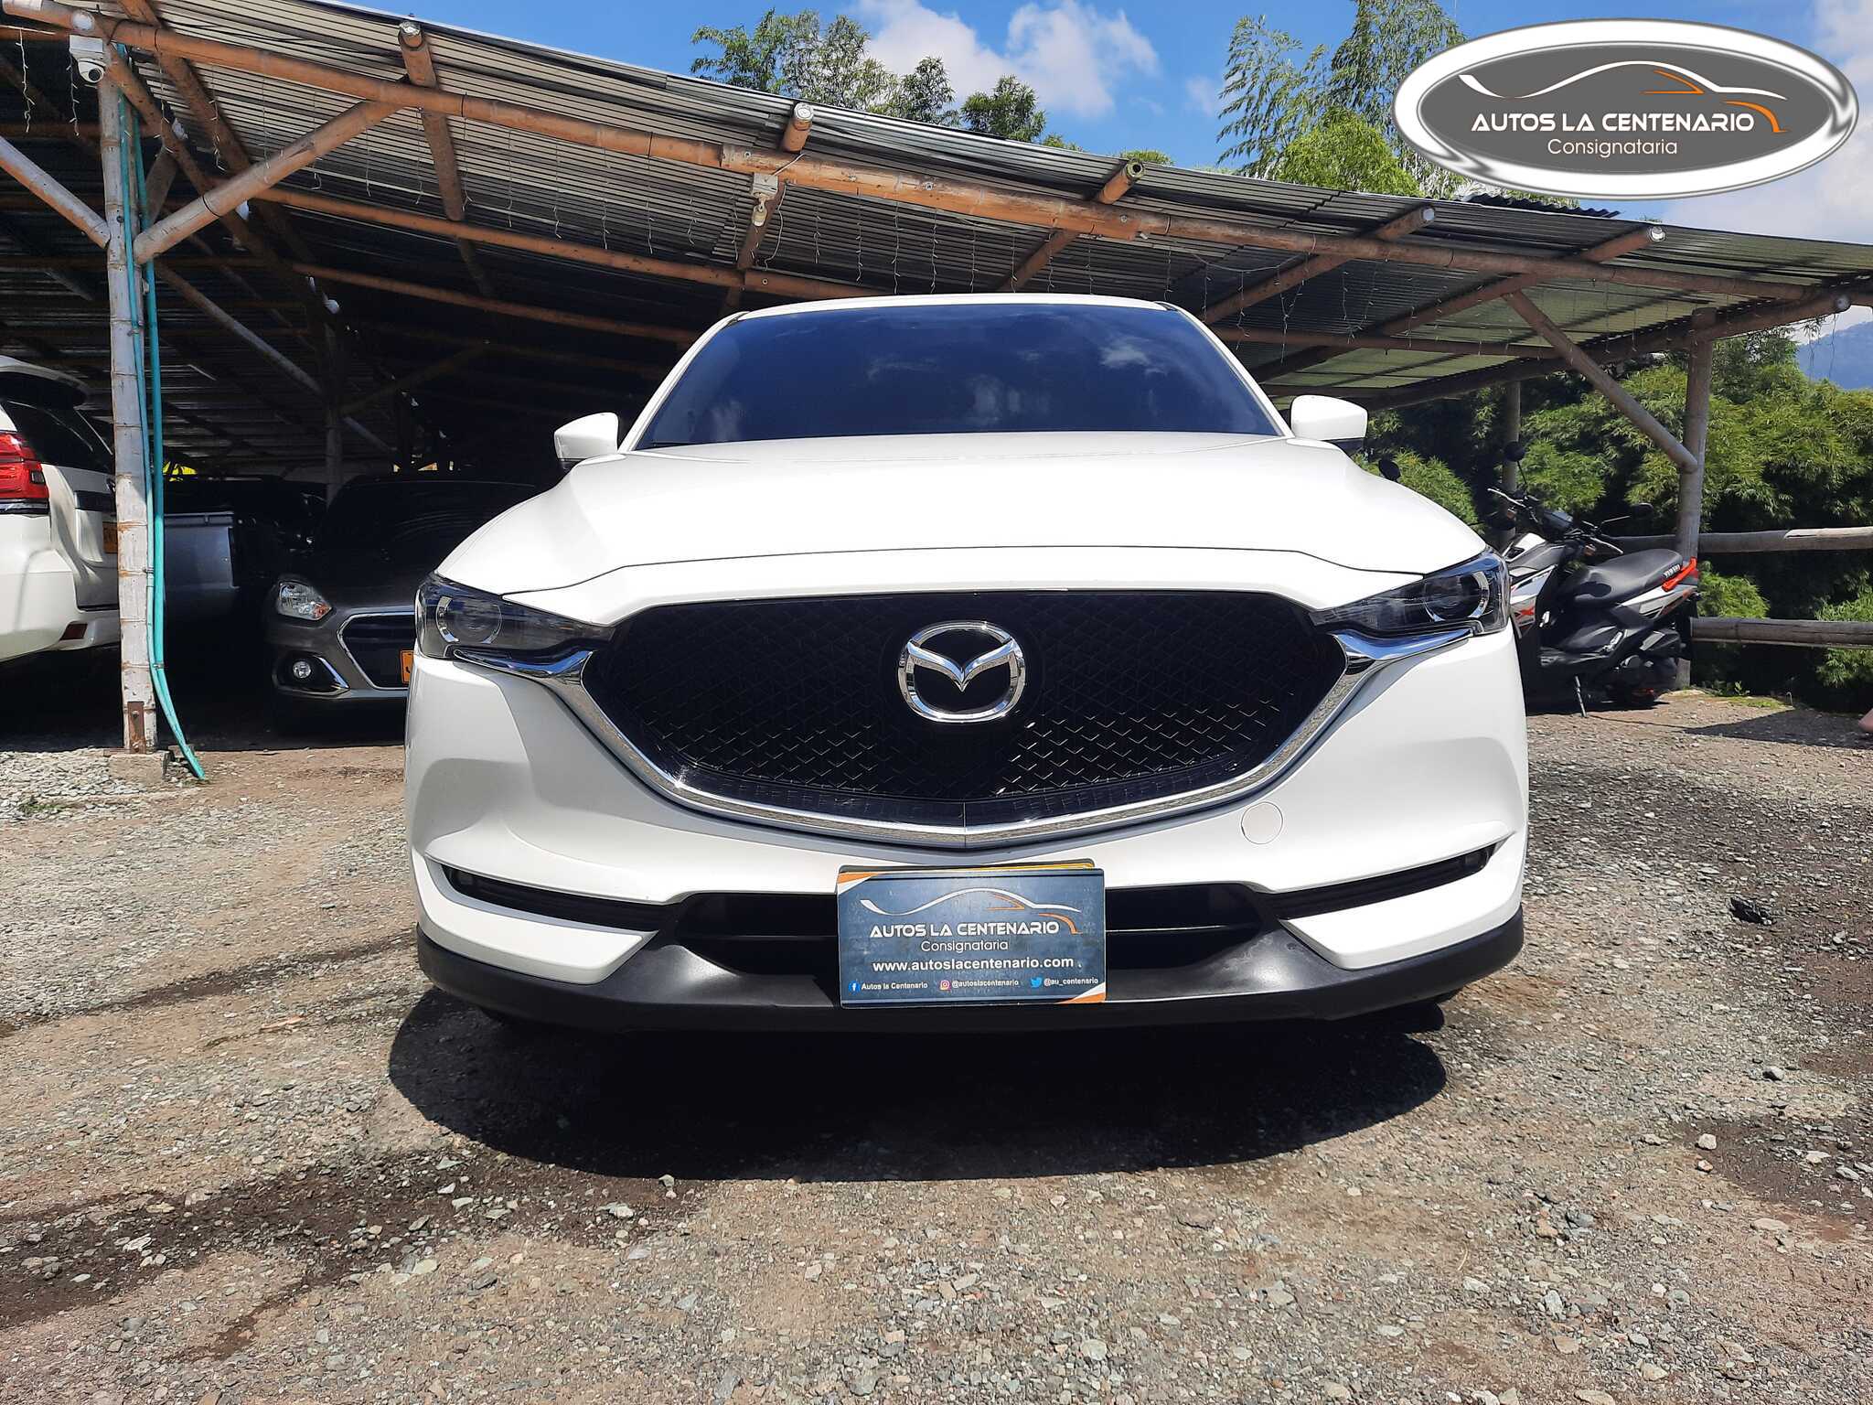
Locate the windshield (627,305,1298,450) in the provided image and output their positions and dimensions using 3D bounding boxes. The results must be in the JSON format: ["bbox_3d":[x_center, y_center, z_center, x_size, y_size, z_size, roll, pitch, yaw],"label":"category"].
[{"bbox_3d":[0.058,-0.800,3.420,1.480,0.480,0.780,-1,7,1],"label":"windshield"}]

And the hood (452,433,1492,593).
[{"bbox_3d":[0.040,-0.378,2.540,1.620,0.290,1.200,-1,7,1],"label":"hood"}]

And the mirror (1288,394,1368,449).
[{"bbox_3d":[1.030,-0.738,3.550,0.220,0.150,0.160,-1,7,1],"label":"mirror"}]

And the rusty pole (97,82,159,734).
[{"bbox_3d":[-3.255,-1.113,5.454,0.130,2.680,0.130,2,6,0],"label":"rusty pole"}]

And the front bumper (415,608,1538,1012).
[{"bbox_3d":[0.040,0.135,2.000,1.800,0.580,0.500,-1,7,1],"label":"front bumper"}]

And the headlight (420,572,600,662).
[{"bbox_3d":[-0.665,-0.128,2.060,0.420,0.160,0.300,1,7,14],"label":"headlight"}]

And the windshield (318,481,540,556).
[{"bbox_3d":[-2.770,-1.035,7.560,1.320,0.450,0.620,-3,7,-18],"label":"windshield"}]

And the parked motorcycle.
[{"bbox_3d":[2.890,-0.550,6.750,1.850,1.150,0.740,-2,7,-8],"label":"parked motorcycle"}]

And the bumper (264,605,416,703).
[{"bbox_3d":[-2.460,-0.240,6.620,1.600,0.500,0.450,-3,7,-18],"label":"bumper"}]

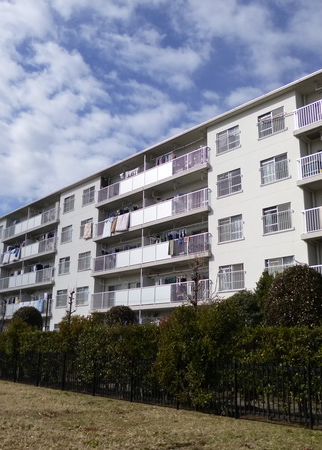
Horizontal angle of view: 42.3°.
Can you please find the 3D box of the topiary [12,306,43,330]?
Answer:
[{"bbox_3d":[-8.817,7.056,27.180,2.050,3.342,2.050,15,-21,-42],"label":"topiary"}]

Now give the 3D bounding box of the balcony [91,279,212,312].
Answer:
[{"bbox_3d":[-0.784,4.796,26.818,1.177,1.375,11.209,15,-21,-42],"label":"balcony"}]

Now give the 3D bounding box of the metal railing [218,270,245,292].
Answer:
[{"bbox_3d":[3.713,2.952,21.803,0.170,0.983,1.757,15,-21,-42],"label":"metal railing"}]

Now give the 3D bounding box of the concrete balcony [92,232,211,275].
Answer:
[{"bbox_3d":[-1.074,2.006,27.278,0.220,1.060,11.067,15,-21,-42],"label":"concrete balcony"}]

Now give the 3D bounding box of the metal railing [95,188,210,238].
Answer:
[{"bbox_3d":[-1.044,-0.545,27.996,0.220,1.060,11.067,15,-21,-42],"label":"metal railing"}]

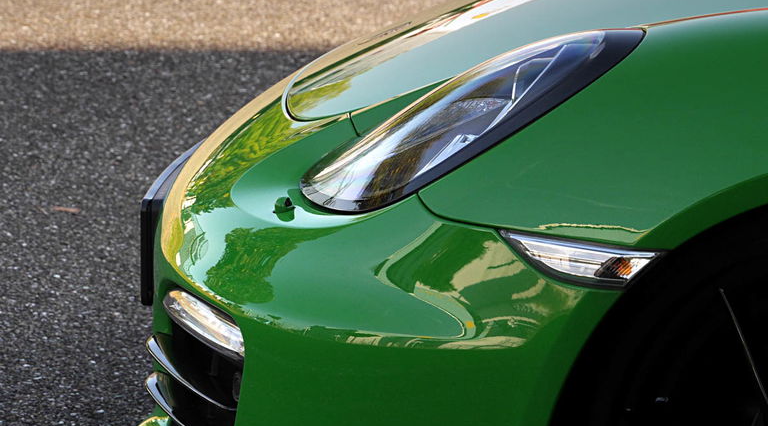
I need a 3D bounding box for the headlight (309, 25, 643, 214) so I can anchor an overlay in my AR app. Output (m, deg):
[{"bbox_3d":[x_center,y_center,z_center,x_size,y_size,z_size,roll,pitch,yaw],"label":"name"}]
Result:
[{"bbox_3d":[0.099,-0.114,4.168,0.410,0.225,0.270,2,11,8],"label":"headlight"}]

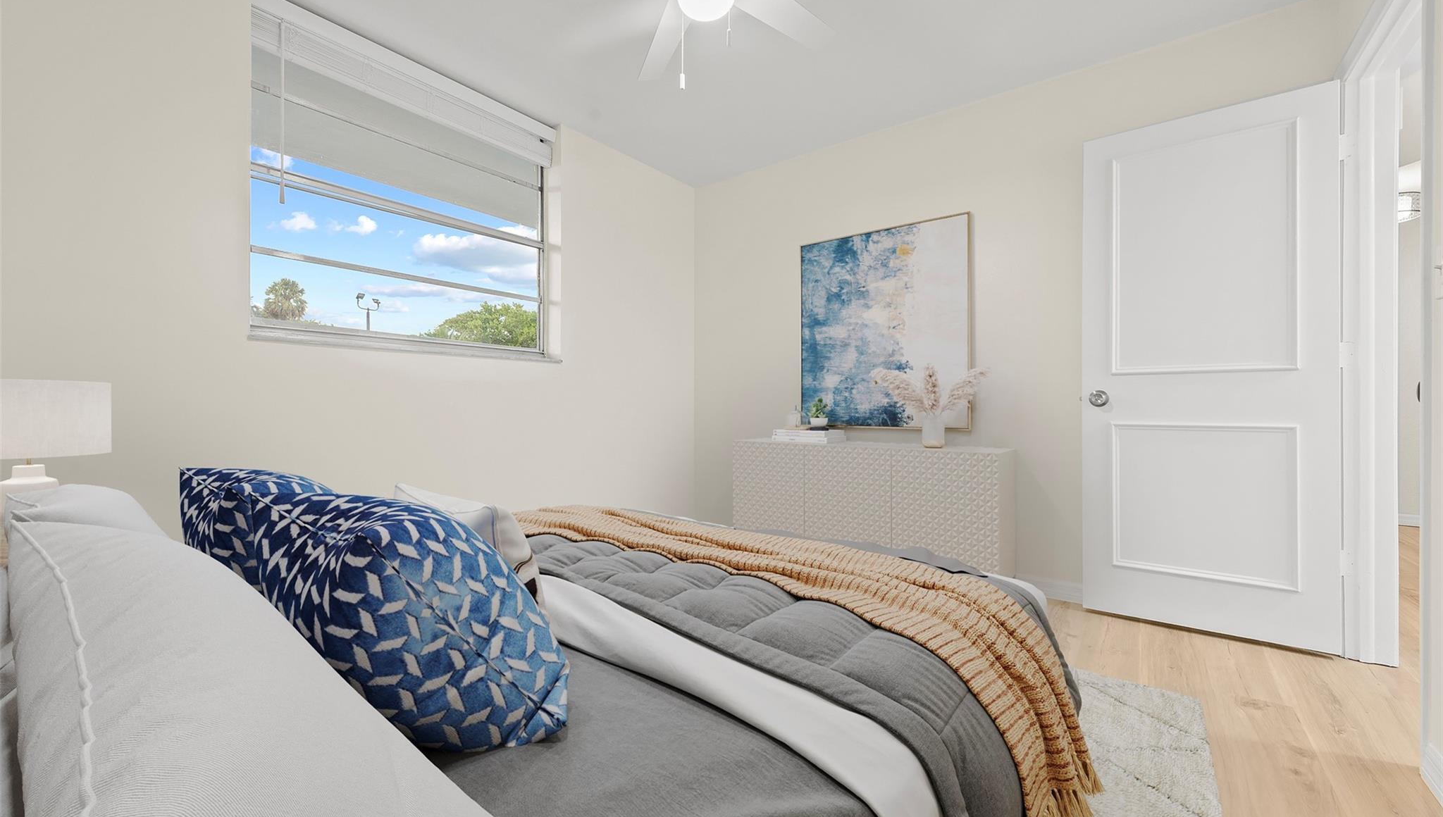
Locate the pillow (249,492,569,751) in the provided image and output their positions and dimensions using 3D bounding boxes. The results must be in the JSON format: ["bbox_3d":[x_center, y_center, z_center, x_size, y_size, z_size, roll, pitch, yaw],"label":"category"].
[{"bbox_3d":[-0.469,0.287,0.813,0.450,0.430,0.220,0,39,37],"label":"pillow"}]

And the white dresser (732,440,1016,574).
[{"bbox_3d":[0.740,0.536,2.983,1.410,0.690,0.360,0,0,37],"label":"white dresser"}]

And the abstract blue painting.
[{"bbox_3d":[0.858,-0.436,3.086,0.960,1.090,0.035,0,0,37],"label":"abstract blue painting"}]

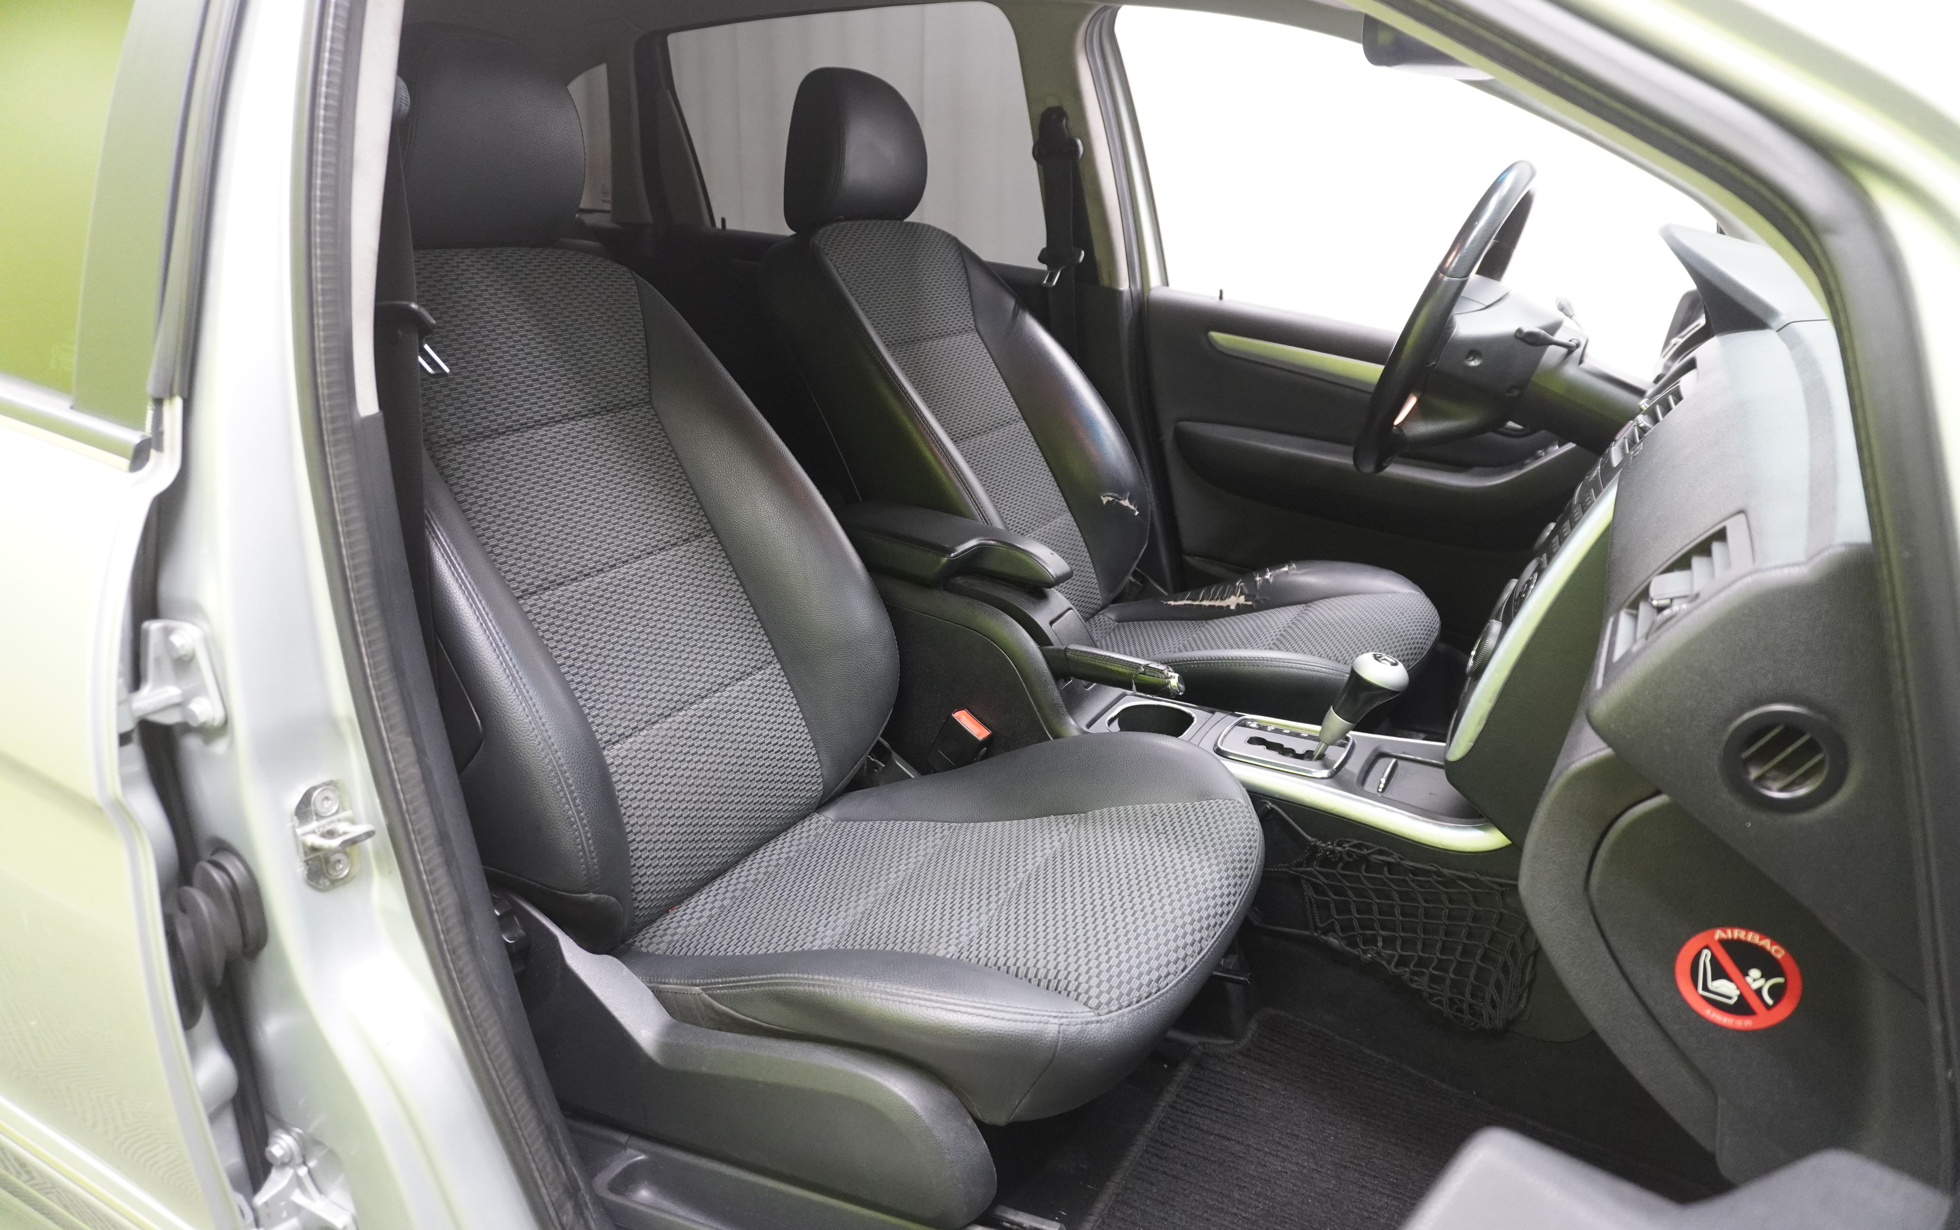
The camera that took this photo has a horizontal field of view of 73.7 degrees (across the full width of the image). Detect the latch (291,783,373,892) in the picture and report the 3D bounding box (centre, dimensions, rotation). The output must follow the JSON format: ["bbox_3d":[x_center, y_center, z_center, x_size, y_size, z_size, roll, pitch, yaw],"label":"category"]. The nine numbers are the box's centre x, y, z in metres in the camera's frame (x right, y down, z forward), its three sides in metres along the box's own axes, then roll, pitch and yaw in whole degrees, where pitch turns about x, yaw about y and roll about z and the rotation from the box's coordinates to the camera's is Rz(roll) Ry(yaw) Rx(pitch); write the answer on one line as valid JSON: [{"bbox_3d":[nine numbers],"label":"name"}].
[{"bbox_3d":[-0.395,0.135,0.800,0.029,0.067,0.042,18,26,40],"label":"latch"}]

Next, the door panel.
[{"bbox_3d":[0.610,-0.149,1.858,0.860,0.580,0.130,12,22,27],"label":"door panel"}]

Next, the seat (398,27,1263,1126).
[{"bbox_3d":[-0.155,-0.071,1.120,0.830,0.810,0.540,12,22,27],"label":"seat"}]

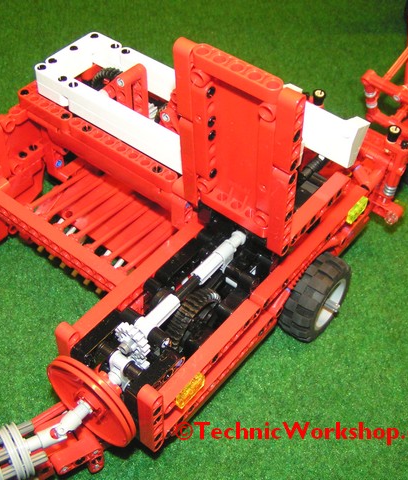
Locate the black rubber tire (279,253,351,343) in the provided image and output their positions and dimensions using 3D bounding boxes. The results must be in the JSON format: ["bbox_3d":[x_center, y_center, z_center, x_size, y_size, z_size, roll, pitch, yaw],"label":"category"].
[{"bbox_3d":[0.055,0.028,0.351,0.021,0.044,0.044,31,54,24],"label":"black rubber tire"}]

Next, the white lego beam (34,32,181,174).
[{"bbox_3d":[-0.035,-0.074,0.371,0.107,0.016,0.048,31,54,24],"label":"white lego beam"}]

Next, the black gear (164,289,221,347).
[{"bbox_3d":[-0.005,0.039,0.328,0.008,0.038,0.038,31,54,24],"label":"black gear"}]

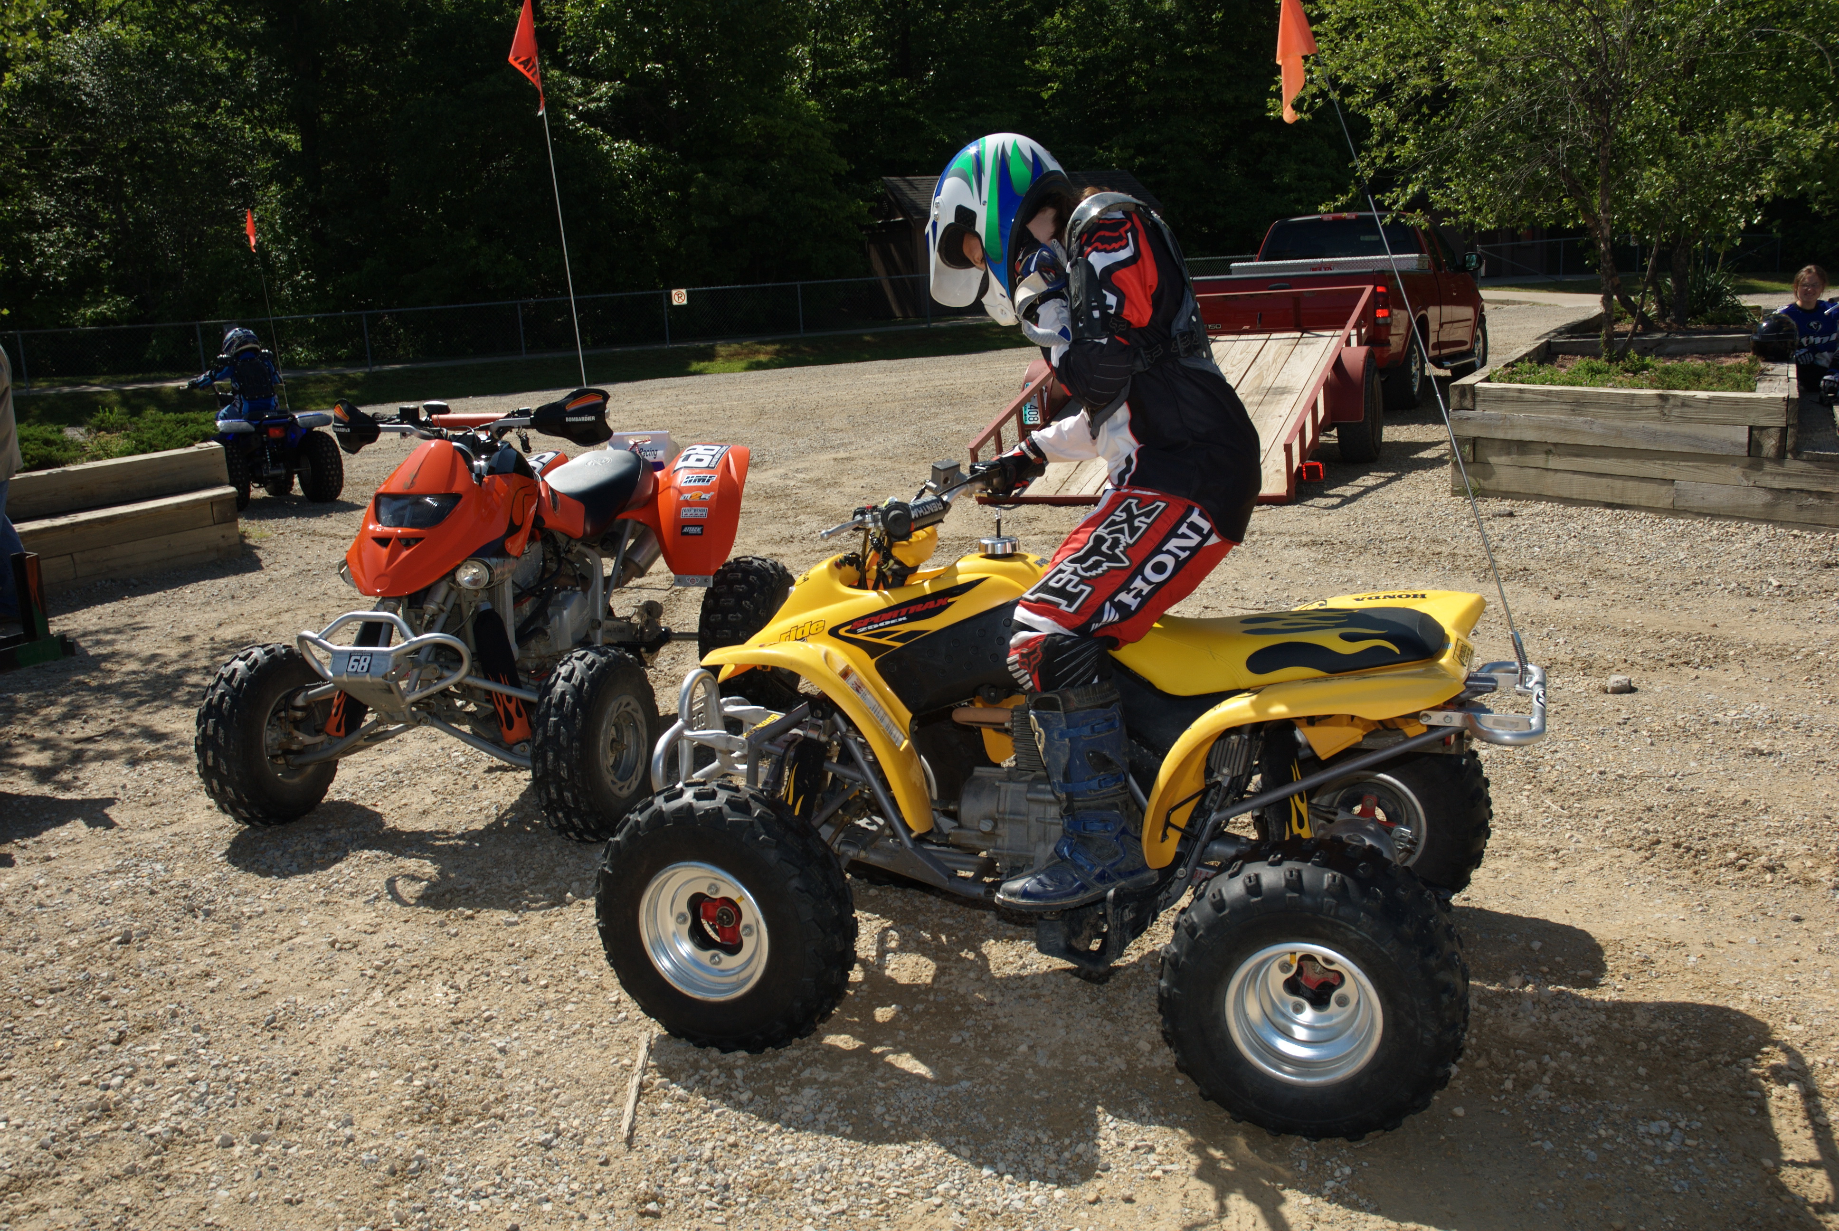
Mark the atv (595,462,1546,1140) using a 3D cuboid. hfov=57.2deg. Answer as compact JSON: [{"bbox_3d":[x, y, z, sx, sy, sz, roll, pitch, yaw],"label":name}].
[{"bbox_3d":[0.308,0.237,3.510,1.850,1.090,1.150,1,12,21],"label":"atv"}]

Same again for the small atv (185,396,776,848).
[{"bbox_3d":[-1.233,-0.117,5.382,1.240,1.200,1.880,0,12,17],"label":"small atv"}]

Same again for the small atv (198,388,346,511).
[{"bbox_3d":[-4.961,-1.296,12.738,0.911,0.882,1.450,-9,13,-26],"label":"small atv"}]

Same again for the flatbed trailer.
[{"bbox_3d":[2.024,-1.649,12.146,2.372,1.098,4.116,2,12,22],"label":"flatbed trailer"}]

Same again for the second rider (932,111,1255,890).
[{"bbox_3d":[0.363,-0.211,3.388,0.700,1.470,0.660,1,12,21],"label":"second rider"}]

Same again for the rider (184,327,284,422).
[{"bbox_3d":[-5.063,-1.592,12.522,0.647,1.058,0.608,-9,13,-26],"label":"rider"}]

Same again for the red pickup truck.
[{"bbox_3d":[4.225,-3.087,16.811,2.000,1.880,5.600,3,13,26],"label":"red pickup truck"}]

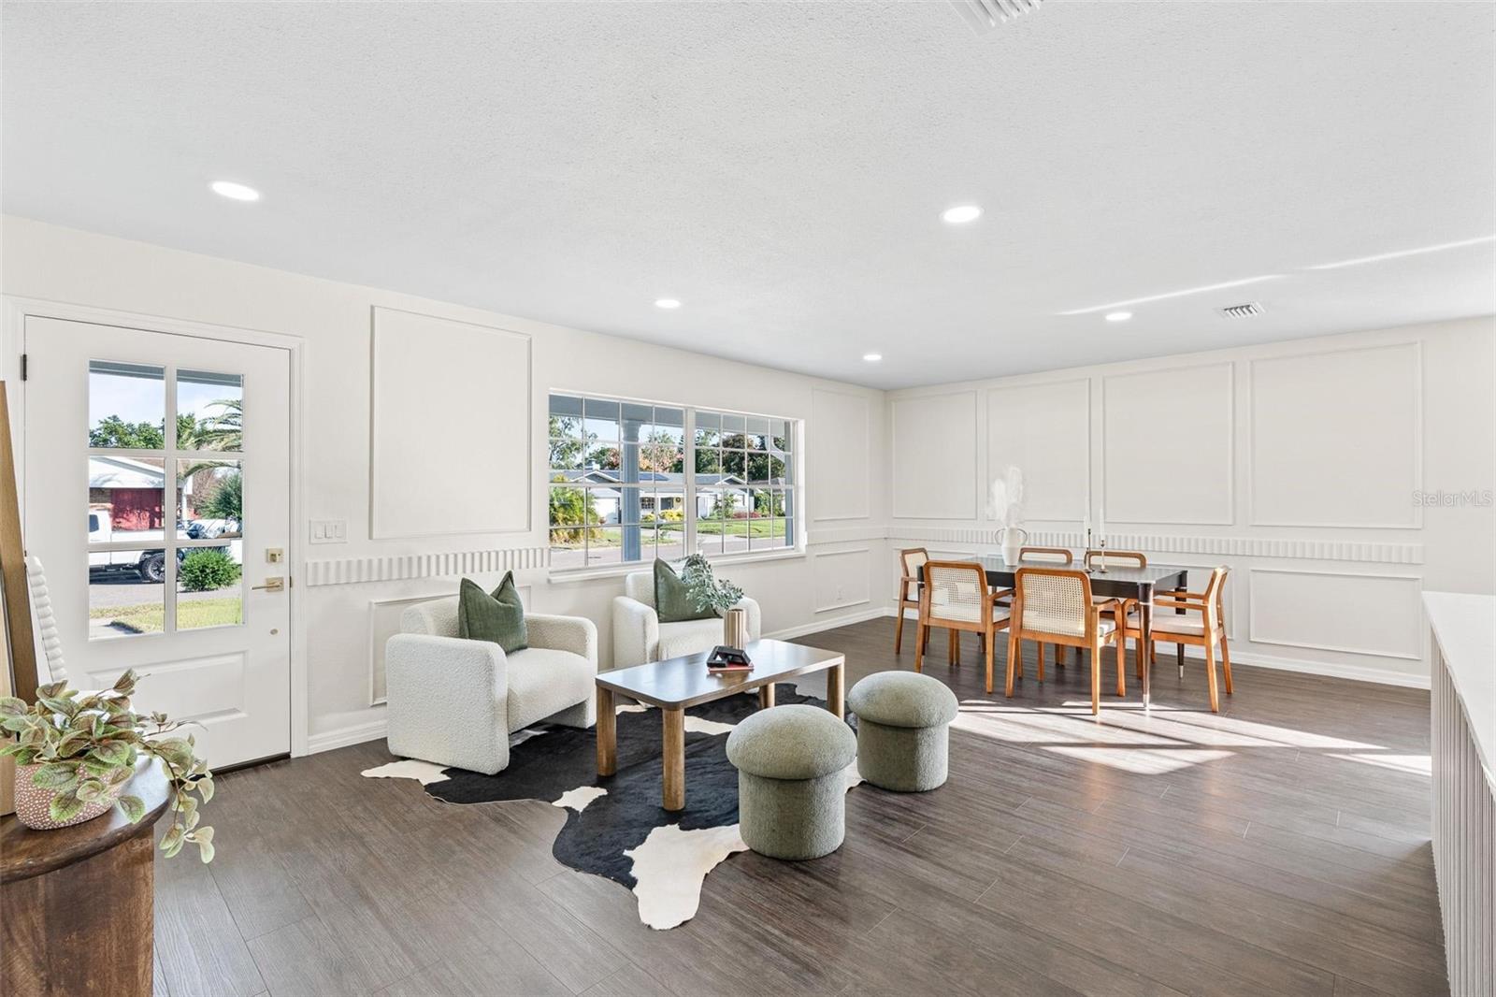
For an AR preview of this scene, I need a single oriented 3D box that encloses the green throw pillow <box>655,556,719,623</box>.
[{"bbox_3d":[-0.414,0.637,4.739,0.470,0.460,0.160,0,-13,-21],"label":"green throw pillow"}]

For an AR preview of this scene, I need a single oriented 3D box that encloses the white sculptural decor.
[{"bbox_3d":[2.021,0.137,5.178,0.290,0.790,0.200,0,0,10],"label":"white sculptural decor"}]

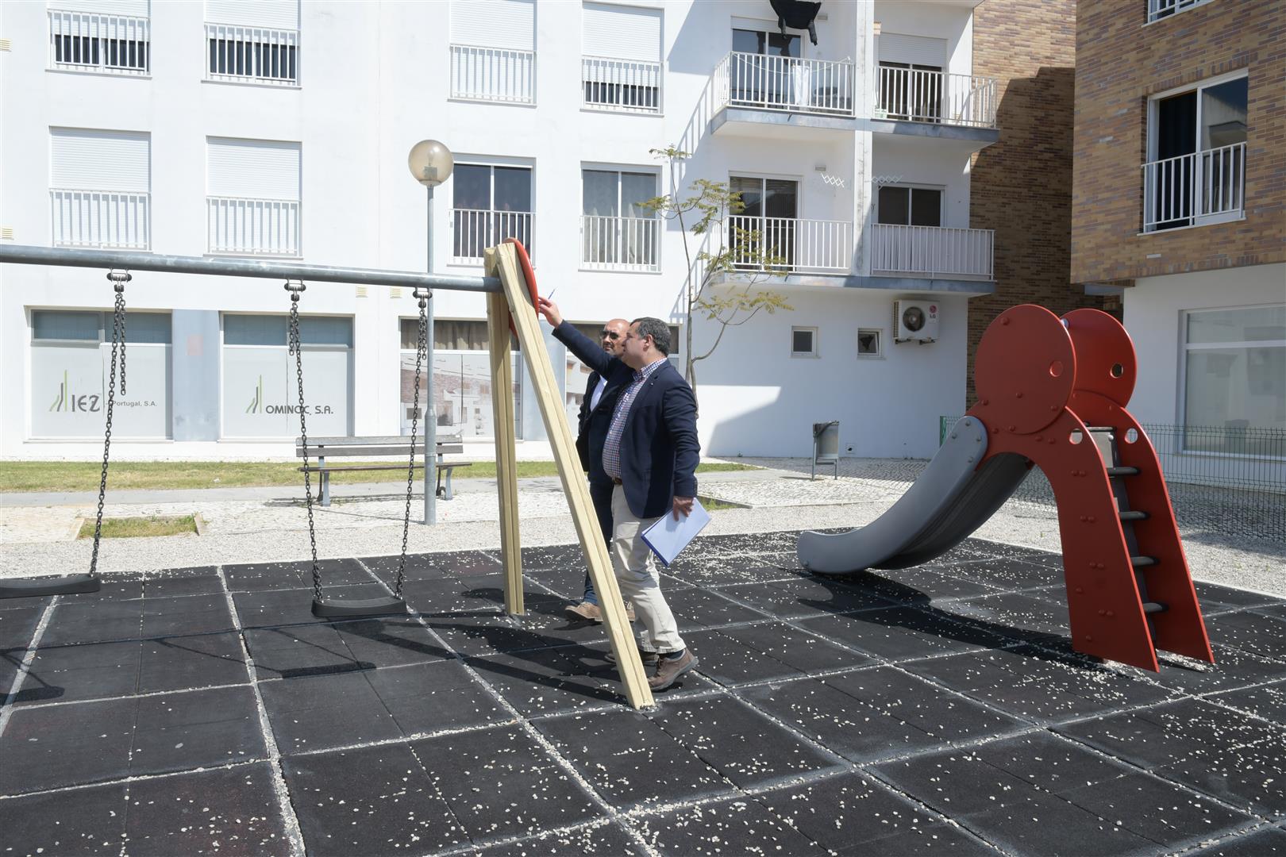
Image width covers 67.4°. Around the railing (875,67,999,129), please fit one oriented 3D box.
[{"bbox_3d":[5.408,-6.192,18.467,2.558,0.952,0.870,0,1,-13],"label":"railing"}]

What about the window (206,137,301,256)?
[{"bbox_3d":[-6.535,-3.885,16.189,1.489,1.920,0.180,0,2,-13],"label":"window"}]

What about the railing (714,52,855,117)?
[{"bbox_3d":[2.643,-6.296,18.073,2.383,0.981,0.950,0,3,-13],"label":"railing"}]

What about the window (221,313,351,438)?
[{"bbox_3d":[-6.061,-0.897,16.388,2.083,2.099,0.150,0,2,-13],"label":"window"}]

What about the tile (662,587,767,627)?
[{"bbox_3d":[0.410,1.165,6.204,0.480,0.040,0.950,-1,4,-26],"label":"tile"}]

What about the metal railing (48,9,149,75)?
[{"bbox_3d":[-8.965,-6.348,15.919,1.524,0.987,0.070,0,3,-13],"label":"metal railing"}]

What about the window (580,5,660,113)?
[{"bbox_3d":[-0.381,-6.846,17.921,1.528,1.987,0.190,0,3,-13],"label":"window"}]

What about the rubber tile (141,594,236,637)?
[{"bbox_3d":[-2.724,1.150,5.814,0.495,0.040,0.983,-1,4,-26],"label":"rubber tile"}]

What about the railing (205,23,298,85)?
[{"bbox_3d":[-6.506,-6.224,16.043,1.467,0.902,0.070,0,2,-13],"label":"railing"}]

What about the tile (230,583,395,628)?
[{"bbox_3d":[-2.051,1.143,6.146,0.990,0.040,0.983,-1,4,-26],"label":"tile"}]

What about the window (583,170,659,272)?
[{"bbox_3d":[-0.424,-3.874,18.049,1.495,1.885,0.190,0,3,-13],"label":"window"}]

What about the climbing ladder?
[{"bbox_3d":[2.515,0.266,5.513,0.500,1.950,1.350,0,2,-26],"label":"climbing ladder"}]

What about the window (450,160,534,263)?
[{"bbox_3d":[-2.674,-3.810,17.082,1.436,1.716,0.150,0,2,-13],"label":"window"}]

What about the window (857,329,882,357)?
[{"bbox_3d":[4.410,-1.666,18.750,0.519,0.556,0.120,0,2,-13],"label":"window"}]

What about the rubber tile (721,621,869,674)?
[{"bbox_3d":[0.836,1.233,5.380,0.495,0.040,0.983,-1,4,-26],"label":"rubber tile"}]

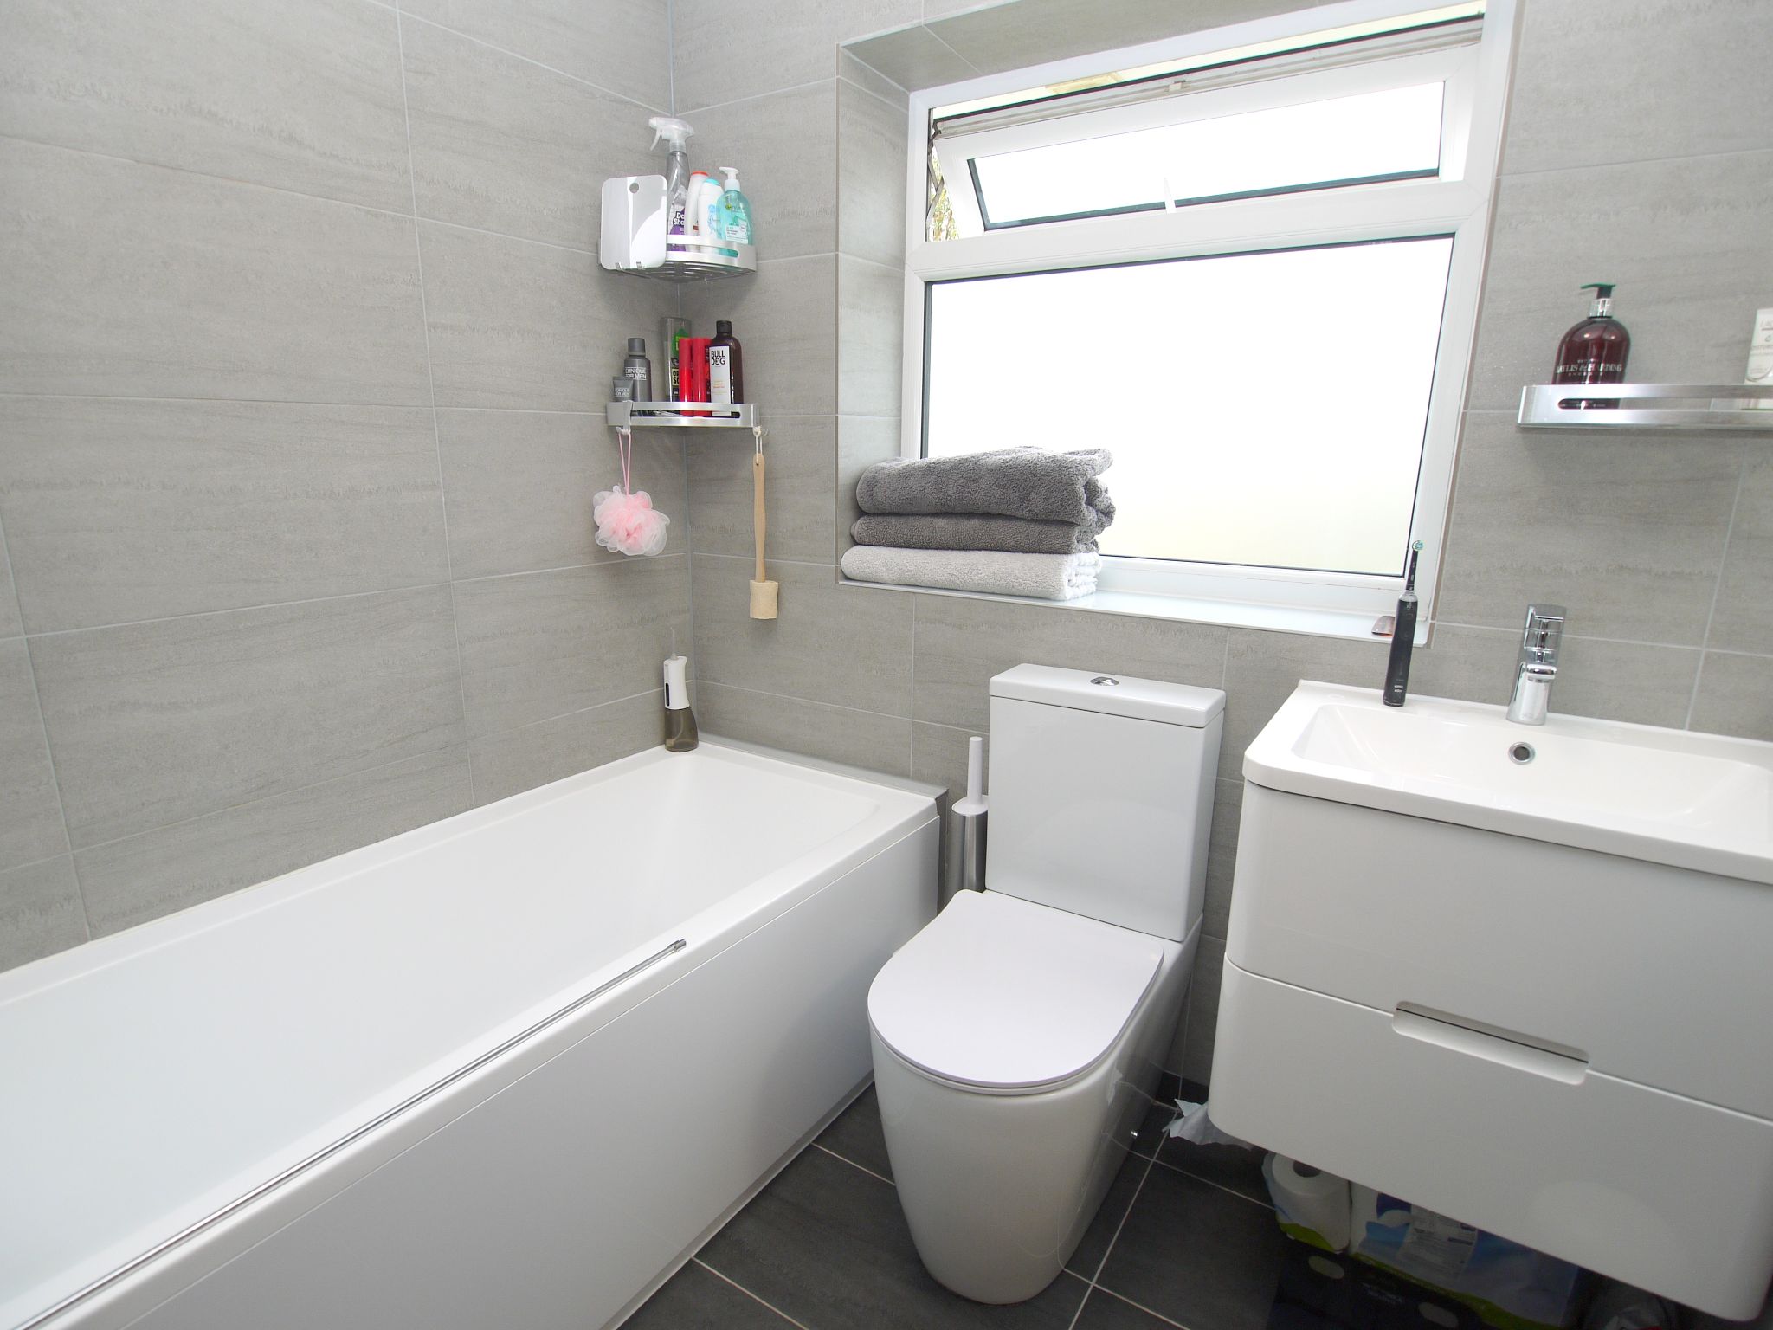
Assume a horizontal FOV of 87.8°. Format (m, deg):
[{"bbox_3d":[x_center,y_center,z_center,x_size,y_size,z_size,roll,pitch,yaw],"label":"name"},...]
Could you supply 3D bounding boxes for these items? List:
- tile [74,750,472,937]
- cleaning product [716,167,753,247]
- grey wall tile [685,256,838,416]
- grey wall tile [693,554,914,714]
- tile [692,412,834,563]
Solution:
[{"bbox_3d":[-0.943,0.265,1.502,0.010,0.136,0.590,9,16,32],"label":"tile"},{"bbox_3d":[-0.305,-0.893,1.839,0.074,0.180,0.048,-6,15,-25],"label":"cleaning product"},{"bbox_3d":[-0.272,-0.673,1.919,0.424,0.300,0.010,9,16,32],"label":"grey wall tile"},{"bbox_3d":[-0.200,-0.076,2.025,0.609,0.302,0.010,9,16,32],"label":"grey wall tile"},{"bbox_3d":[-0.275,-0.381,1.991,0.423,0.300,0.010,9,16,32],"label":"tile"}]

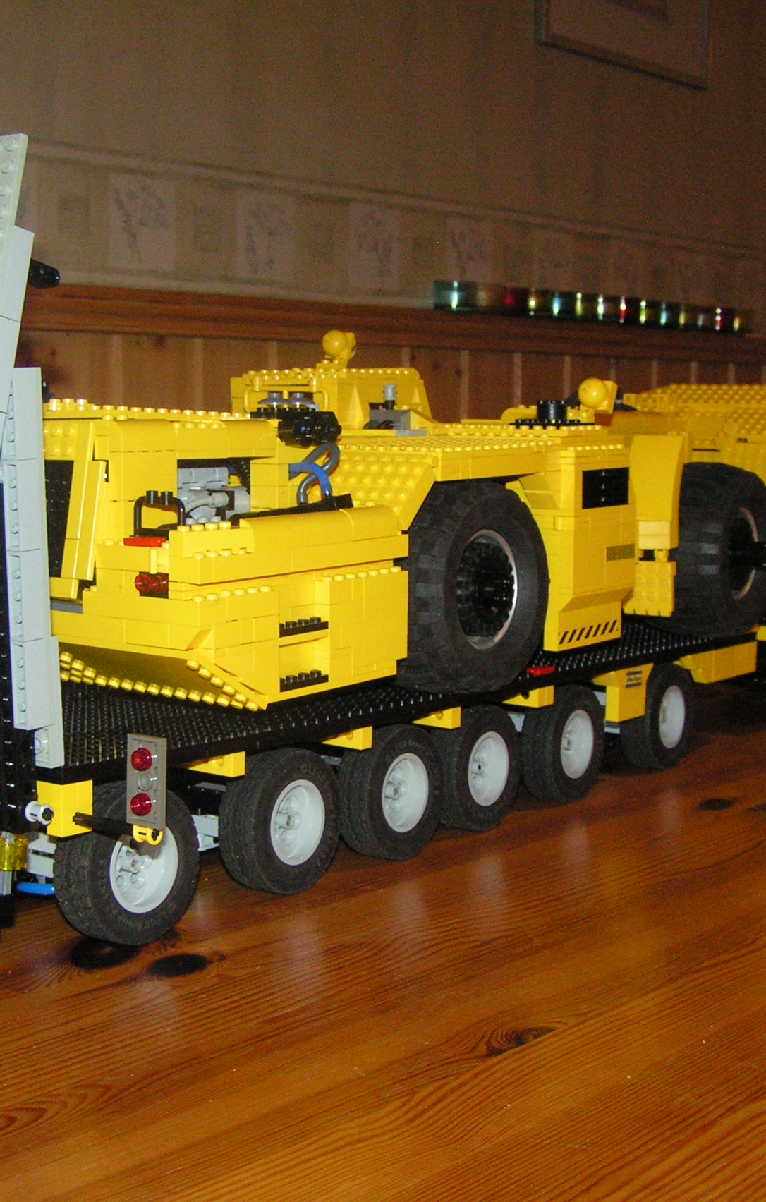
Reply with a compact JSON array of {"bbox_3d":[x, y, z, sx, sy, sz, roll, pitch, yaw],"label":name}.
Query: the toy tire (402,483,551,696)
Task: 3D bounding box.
[{"bbox_3d":[0.037,-0.006,0.833,0.044,0.099,0.099,4,7,36],"label":"toy tire"}]

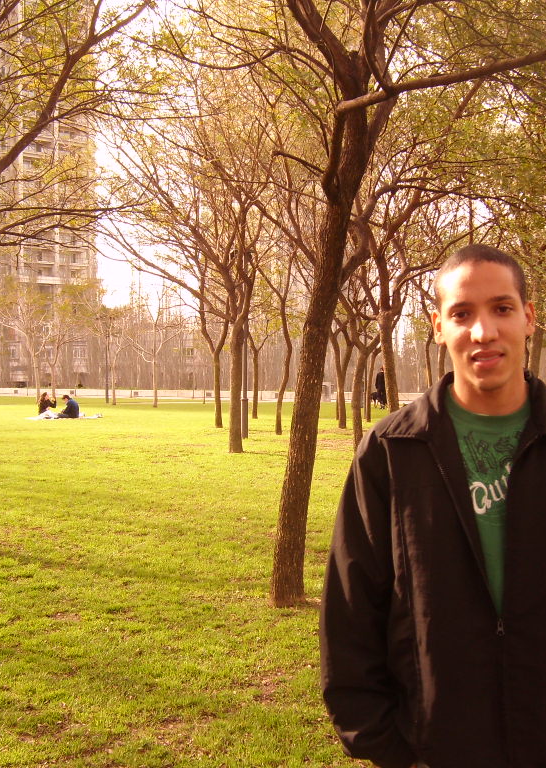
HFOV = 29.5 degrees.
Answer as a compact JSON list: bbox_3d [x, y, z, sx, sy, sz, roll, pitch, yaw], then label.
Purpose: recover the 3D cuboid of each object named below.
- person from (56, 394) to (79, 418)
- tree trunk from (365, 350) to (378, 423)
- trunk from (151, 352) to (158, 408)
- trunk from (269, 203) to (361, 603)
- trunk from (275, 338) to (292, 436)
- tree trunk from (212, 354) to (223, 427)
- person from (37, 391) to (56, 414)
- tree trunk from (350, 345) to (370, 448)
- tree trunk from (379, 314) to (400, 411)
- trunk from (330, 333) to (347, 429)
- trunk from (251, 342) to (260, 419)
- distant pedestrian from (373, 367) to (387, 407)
[{"bbox_3d":[-7.026,0.769,35.400,0.800,0.800,0.550,0,1,0],"label":"person"},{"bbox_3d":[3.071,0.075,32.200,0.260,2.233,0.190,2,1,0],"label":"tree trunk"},{"bbox_3d":[-5.163,-0.164,45.300,0.220,2.428,0.200,-1,1,0],"label":"trunk"},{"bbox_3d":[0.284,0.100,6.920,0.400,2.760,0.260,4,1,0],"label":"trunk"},{"bbox_3d":[0.249,0.064,24.562,0.380,2.302,0.290,0,1,1],"label":"trunk"},{"bbox_3d":[-1.505,0.183,28.175,0.286,1.982,0.250,0,1,-3],"label":"tree trunk"},{"bbox_3d":[-7.636,0.683,35.136,0.700,0.820,0.500,0,1,13],"label":"person"},{"bbox_3d":[1.662,0.273,19.765,0.344,1.996,0.290,0,1,5],"label":"tree trunk"},{"bbox_3d":[2.861,-0.205,25.000,0.360,2.946,0.280,-3,1,0],"label":"tree trunk"},{"bbox_3d":[1.760,-0.100,27.599,0.453,2.560,0.310,0,1,4],"label":"trunk"},{"bbox_3d":[-0.550,-0.108,33.121,0.240,2.448,0.220,0,1,-1],"label":"trunk"},{"bbox_3d":[4.375,0.161,41.743,0.520,1.710,0.380,0,1,23],"label":"distant pedestrian"}]

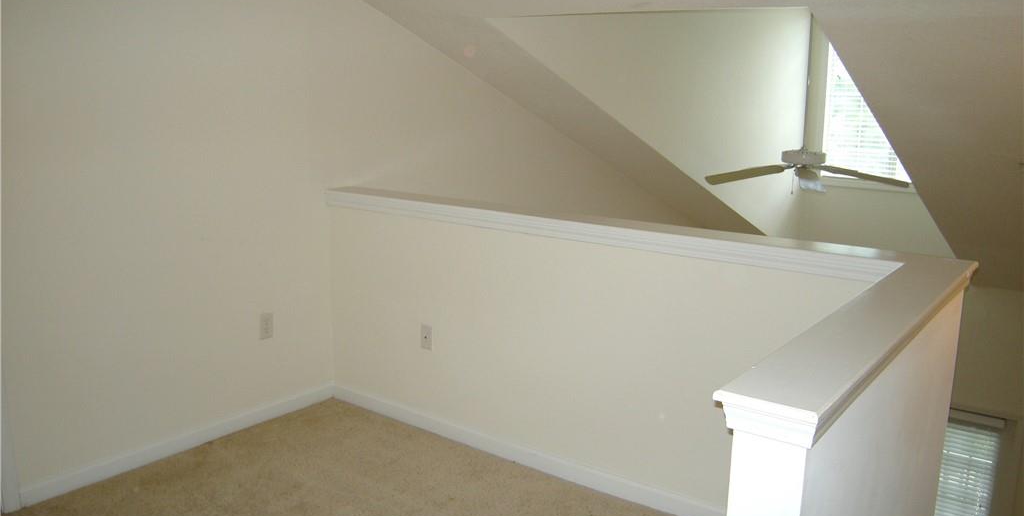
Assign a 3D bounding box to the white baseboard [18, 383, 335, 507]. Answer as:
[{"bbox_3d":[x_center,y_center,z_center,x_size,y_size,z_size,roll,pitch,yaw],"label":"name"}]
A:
[{"bbox_3d":[-1.323,0.764,3.547,0.015,0.075,1.481,9,14,36],"label":"white baseboard"}]

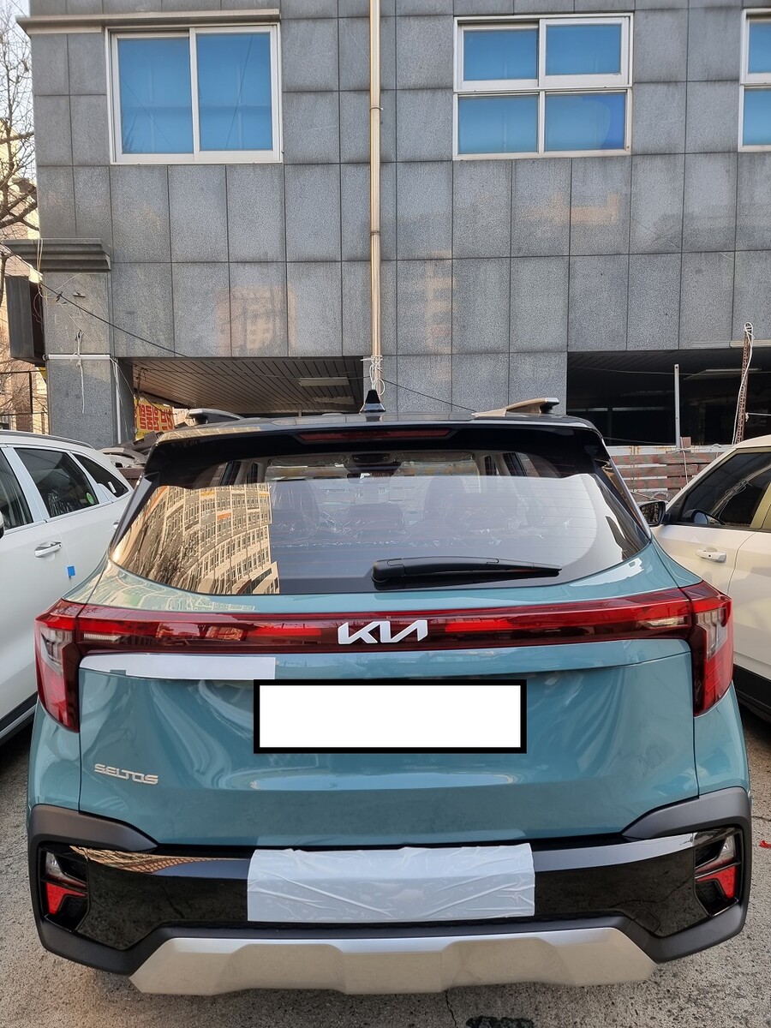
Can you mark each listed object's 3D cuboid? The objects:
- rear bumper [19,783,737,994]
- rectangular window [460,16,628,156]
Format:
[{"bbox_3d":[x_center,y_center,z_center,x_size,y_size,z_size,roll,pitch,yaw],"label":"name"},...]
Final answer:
[{"bbox_3d":[0.020,0.881,1.764,1.780,0.370,0.440,-2,5,0],"label":"rear bumper"},{"bbox_3d":[1.625,-4.402,7.377,1.828,1.398,0.120,0,5,1],"label":"rectangular window"}]

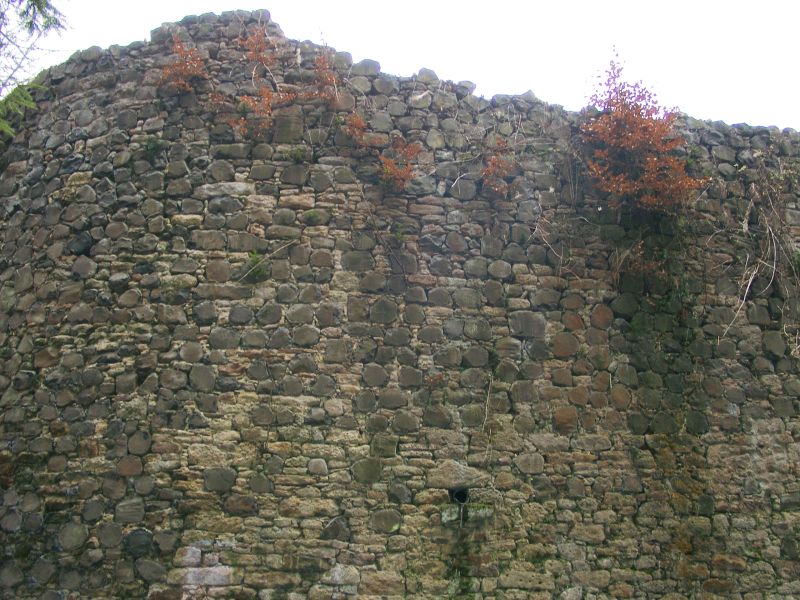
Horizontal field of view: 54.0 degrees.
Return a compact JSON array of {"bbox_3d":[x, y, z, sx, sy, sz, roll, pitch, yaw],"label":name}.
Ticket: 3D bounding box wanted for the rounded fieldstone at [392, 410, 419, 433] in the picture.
[{"bbox_3d":[0.051,1.122,7.257,0.239,0.202,0.176,0,-14,0],"label":"rounded fieldstone"}]

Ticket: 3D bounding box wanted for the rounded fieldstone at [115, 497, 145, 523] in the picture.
[{"bbox_3d":[-2.574,1.994,7.478,0.296,0.238,0.205,-3,-16,12],"label":"rounded fieldstone"}]

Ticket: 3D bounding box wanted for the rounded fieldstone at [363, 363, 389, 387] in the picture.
[{"bbox_3d":[-0.230,0.698,7.364,0.242,0.224,0.186,0,-14,0],"label":"rounded fieldstone"}]

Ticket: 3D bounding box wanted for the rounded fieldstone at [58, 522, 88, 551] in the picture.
[{"bbox_3d":[-3.135,2.271,7.545,0.305,0.259,0.214,-4,-16,15],"label":"rounded fieldstone"}]

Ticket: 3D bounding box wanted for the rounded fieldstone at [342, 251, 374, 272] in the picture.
[{"bbox_3d":[-0.415,-0.385,7.859,0.308,0.223,0.210,-1,-16,2],"label":"rounded fieldstone"}]

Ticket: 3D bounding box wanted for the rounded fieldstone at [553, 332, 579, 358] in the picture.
[{"bbox_3d":[1.628,0.448,7.732,0.251,0.252,0.199,2,-16,-6],"label":"rounded fieldstone"}]

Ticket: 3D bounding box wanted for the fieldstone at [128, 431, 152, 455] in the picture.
[{"bbox_3d":[-2.519,1.383,7.628,0.238,0.225,0.180,-3,-16,12],"label":"fieldstone"}]

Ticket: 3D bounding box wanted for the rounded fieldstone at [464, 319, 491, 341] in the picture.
[{"bbox_3d":[0.746,0.280,7.468,0.265,0.208,0.189,0,-14,0],"label":"rounded fieldstone"}]

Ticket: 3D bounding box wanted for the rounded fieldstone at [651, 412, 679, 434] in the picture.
[{"bbox_3d":[2.442,1.140,7.254,0.257,0.202,0.184,0,-14,0],"label":"rounded fieldstone"}]

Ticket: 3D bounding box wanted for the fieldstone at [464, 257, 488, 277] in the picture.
[{"bbox_3d":[0.838,-0.367,8.607,0.256,0.209,0.198,1,-12,-7],"label":"fieldstone"}]

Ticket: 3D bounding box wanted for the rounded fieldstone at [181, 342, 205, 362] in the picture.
[{"bbox_3d":[-2.052,0.519,7.771,0.240,0.195,0.169,-3,-16,10],"label":"rounded fieldstone"}]

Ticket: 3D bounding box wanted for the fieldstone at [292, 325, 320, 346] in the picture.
[{"bbox_3d":[-0.887,0.337,7.454,0.264,0.208,0.189,0,-14,0],"label":"fieldstone"}]

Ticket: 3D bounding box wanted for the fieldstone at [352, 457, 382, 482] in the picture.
[{"bbox_3d":[-0.336,1.750,8.114,0.296,0.255,0.234,0,-12,-1],"label":"fieldstone"}]

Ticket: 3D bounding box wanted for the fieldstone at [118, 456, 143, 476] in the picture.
[{"bbox_3d":[-2.599,1.606,7.580,0.241,0.186,0.163,-3,-16,12],"label":"fieldstone"}]

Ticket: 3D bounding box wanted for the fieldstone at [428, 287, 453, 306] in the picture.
[{"bbox_3d":[0.389,-0.034,7.542,0.229,0.191,0.168,0,-14,0],"label":"fieldstone"}]

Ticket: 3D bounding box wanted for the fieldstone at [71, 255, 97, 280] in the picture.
[{"bbox_3d":[-3.607,-0.383,8.984,0.298,0.264,0.239,-3,-12,16],"label":"fieldstone"}]

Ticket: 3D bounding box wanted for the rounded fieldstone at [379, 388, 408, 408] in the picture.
[{"bbox_3d":[-0.068,1.035,8.257,0.302,0.198,0.212,0,-12,-2],"label":"rounded fieldstone"}]

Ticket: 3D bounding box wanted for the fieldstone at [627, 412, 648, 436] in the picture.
[{"bbox_3d":[2.306,1.199,7.630,0.214,0.207,0.165,2,-16,-9],"label":"fieldstone"}]

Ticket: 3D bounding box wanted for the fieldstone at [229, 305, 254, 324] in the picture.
[{"bbox_3d":[-1.712,0.157,8.487,0.276,0.205,0.204,-1,-12,6],"label":"fieldstone"}]

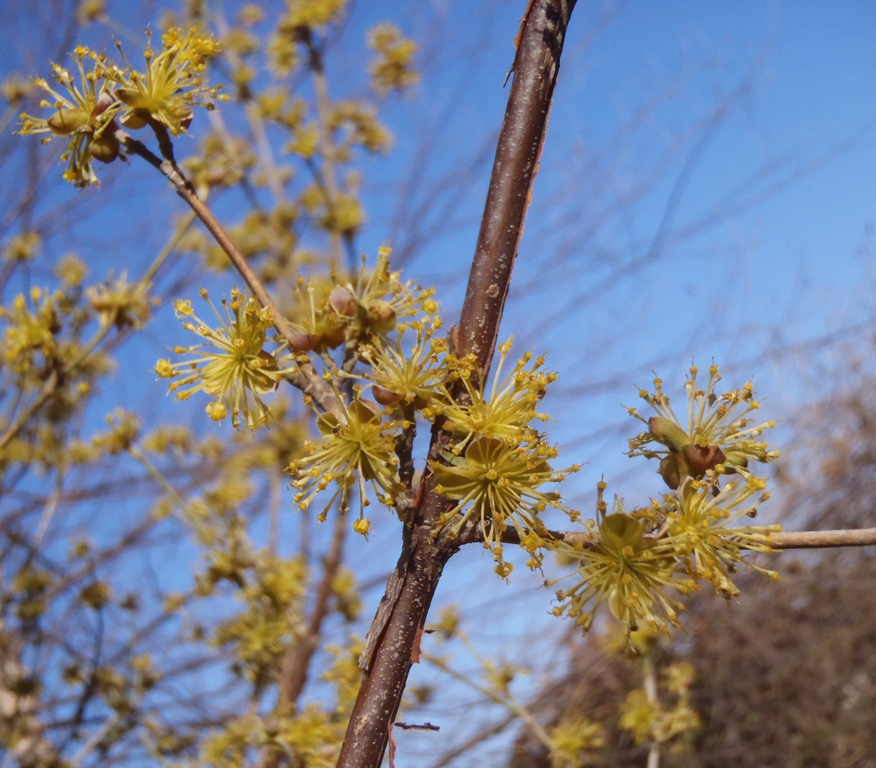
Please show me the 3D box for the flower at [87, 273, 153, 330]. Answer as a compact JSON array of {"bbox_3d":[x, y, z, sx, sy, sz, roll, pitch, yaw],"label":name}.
[{"bbox_3d":[-0.108,-0.028,0.600,0.022,0.020,0.022,-1,-8,6],"label":"flower"}]

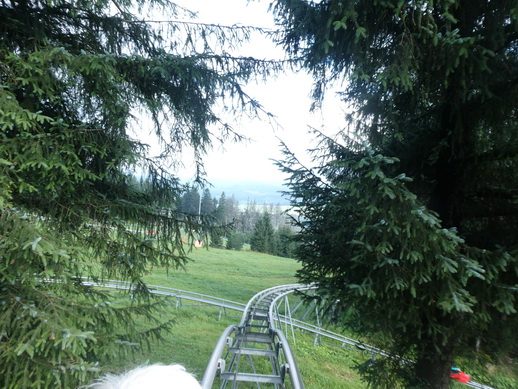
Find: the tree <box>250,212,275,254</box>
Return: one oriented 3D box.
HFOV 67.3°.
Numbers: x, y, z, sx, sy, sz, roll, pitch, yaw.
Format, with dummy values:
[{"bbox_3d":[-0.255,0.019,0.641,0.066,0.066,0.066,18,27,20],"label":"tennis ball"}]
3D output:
[{"bbox_3d":[0.550,6.150,62.000,3.800,6.600,3.700,1,1,0],"label":"tree"}]

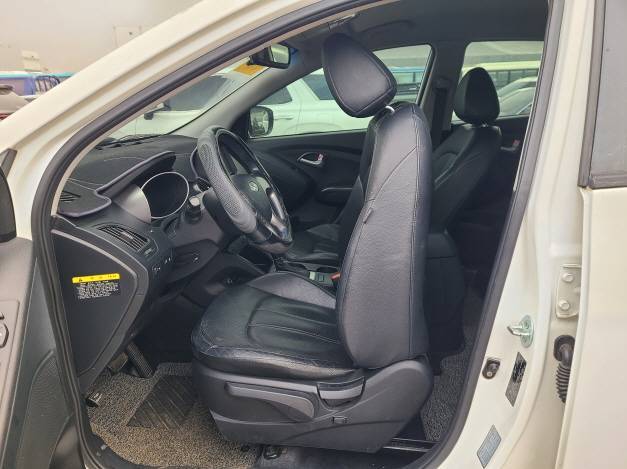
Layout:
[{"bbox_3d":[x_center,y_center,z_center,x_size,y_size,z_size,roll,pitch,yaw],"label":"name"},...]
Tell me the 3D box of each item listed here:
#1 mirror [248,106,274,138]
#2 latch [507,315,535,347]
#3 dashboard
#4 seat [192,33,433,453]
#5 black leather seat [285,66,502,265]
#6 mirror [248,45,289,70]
[{"bbox_3d":[-0.290,-0.625,2.575,0.130,0.175,0.230,7,19,23],"label":"mirror"},{"bbox_3d":[0.383,0.179,0.875,0.045,0.064,0.036,-2,17,-8],"label":"latch"},{"bbox_3d":[-0.528,-0.093,1.741,0.590,0.560,1.420,2,17,7],"label":"dashboard"},{"bbox_3d":[-0.017,-0.021,1.307,0.645,1.010,0.530,2,17,7],"label":"seat"},{"bbox_3d":[0.287,-0.206,1.991,0.920,0.945,0.520,2,17,7],"label":"black leather seat"},{"bbox_3d":[-0.136,-0.584,1.540,0.075,0.075,0.250,4,17,11],"label":"mirror"}]

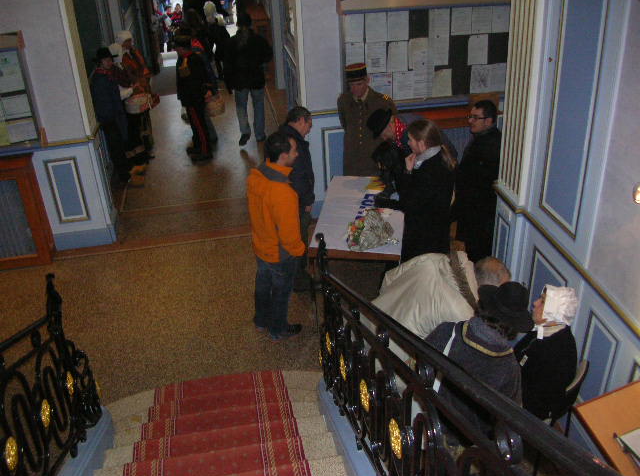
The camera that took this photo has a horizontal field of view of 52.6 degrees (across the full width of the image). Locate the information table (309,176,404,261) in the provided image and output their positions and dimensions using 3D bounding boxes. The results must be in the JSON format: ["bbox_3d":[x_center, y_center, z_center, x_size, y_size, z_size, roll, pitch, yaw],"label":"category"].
[{"bbox_3d":[0.393,0.080,5.800,0.720,0.750,1.410,2,29,9],"label":"information table"}]

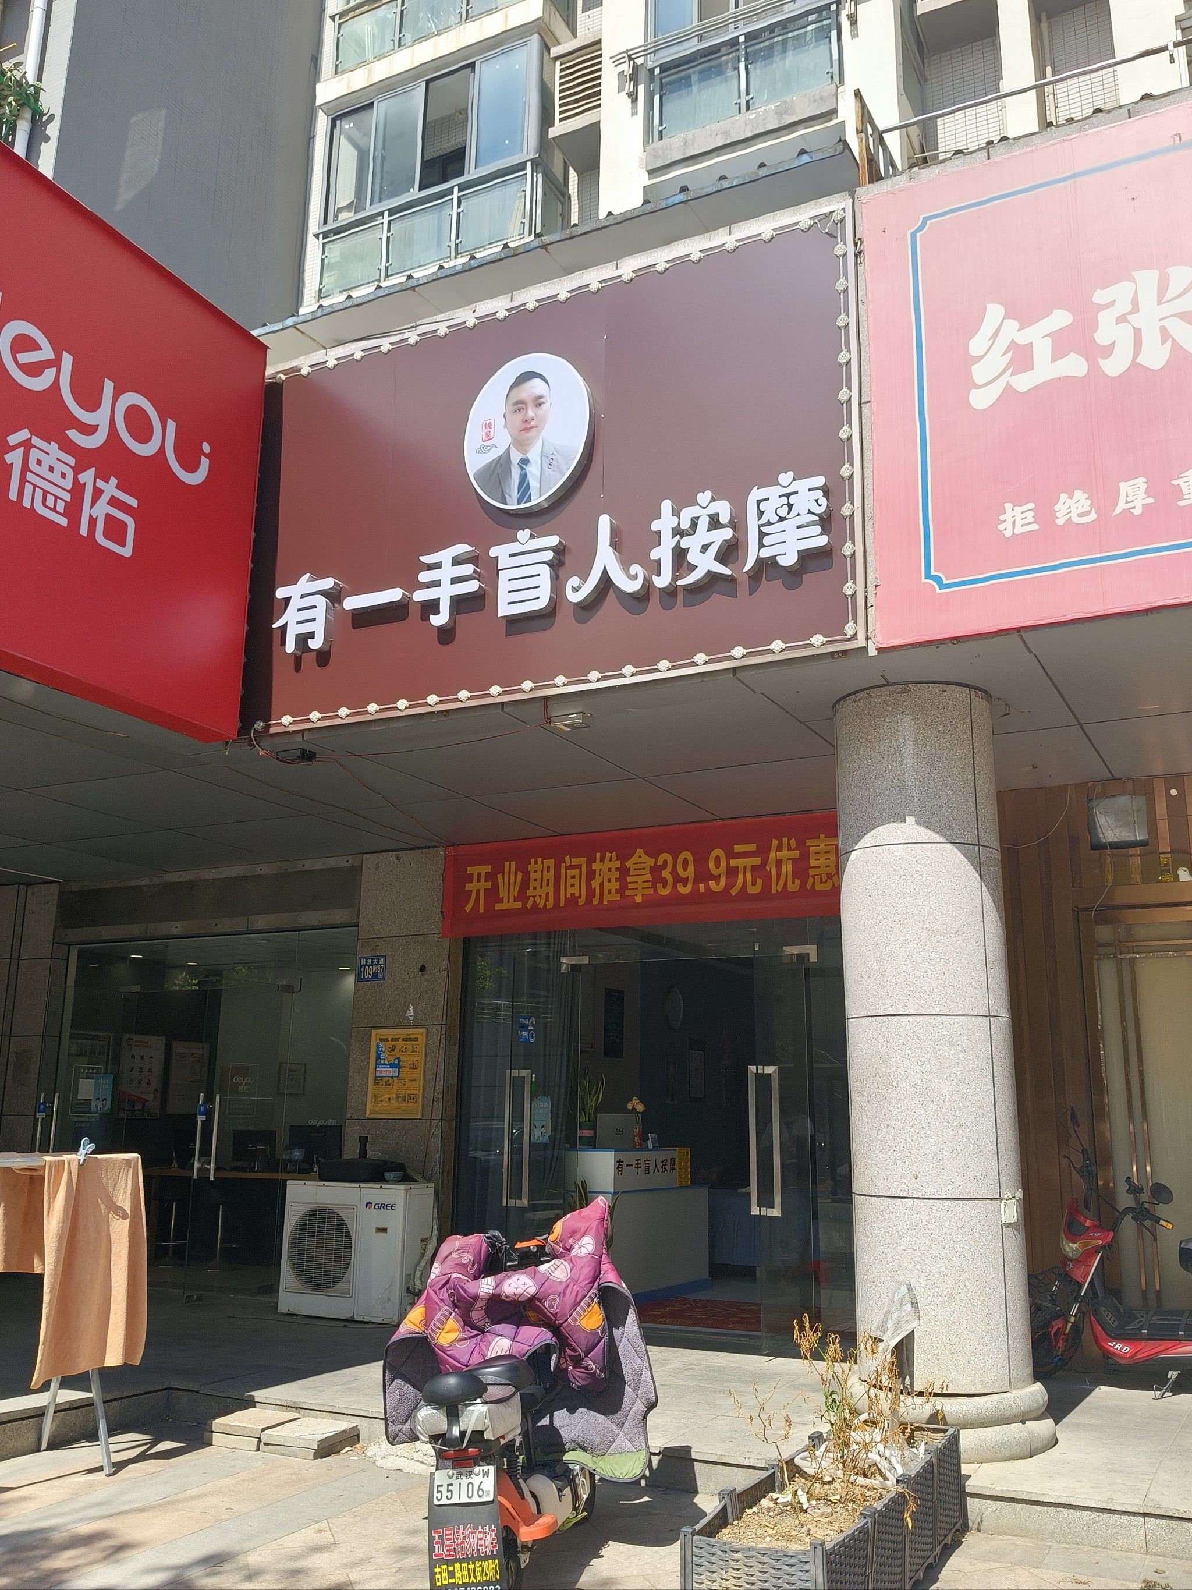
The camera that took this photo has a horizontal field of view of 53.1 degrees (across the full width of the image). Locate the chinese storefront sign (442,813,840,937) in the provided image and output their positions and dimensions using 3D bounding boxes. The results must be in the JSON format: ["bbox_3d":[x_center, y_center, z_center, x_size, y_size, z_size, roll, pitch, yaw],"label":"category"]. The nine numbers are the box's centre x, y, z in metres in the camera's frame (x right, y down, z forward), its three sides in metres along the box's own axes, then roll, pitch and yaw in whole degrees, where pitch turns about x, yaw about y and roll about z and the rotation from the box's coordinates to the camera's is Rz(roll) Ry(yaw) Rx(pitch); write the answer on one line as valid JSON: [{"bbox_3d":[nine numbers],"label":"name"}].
[{"bbox_3d":[0.299,0.551,7.879,3.042,0.651,0.020,-5,-14,25],"label":"chinese storefront sign"}]

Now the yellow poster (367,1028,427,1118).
[{"bbox_3d":[-1.403,1.956,8.387,0.461,0.606,0.030,-5,-14,25],"label":"yellow poster"}]

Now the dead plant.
[{"bbox_3d":[0.890,2.306,4.420,0.660,0.580,0.550,-5,-14,25],"label":"dead plant"}]

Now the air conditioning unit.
[{"bbox_3d":[-1.583,3.000,7.925,0.898,0.808,0.401,-5,-14,23],"label":"air conditioning unit"}]

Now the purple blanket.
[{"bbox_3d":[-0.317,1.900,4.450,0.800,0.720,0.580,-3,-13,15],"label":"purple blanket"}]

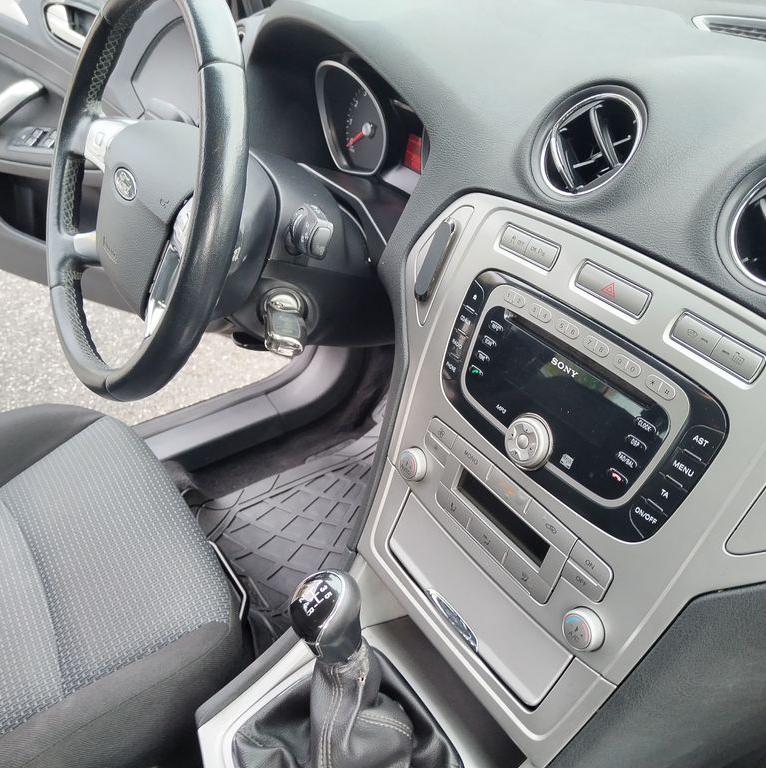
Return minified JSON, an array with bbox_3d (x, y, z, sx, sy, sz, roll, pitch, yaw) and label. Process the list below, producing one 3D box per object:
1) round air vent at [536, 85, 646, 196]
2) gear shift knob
[{"bbox_3d":[0.146,-0.164,0.542,0.032,0.085,0.085,22,14,-44],"label":"round air vent"},{"bbox_3d":[-0.037,0.154,0.512,0.049,0.068,0.047,-27,41,-21],"label":"gear shift knob"}]

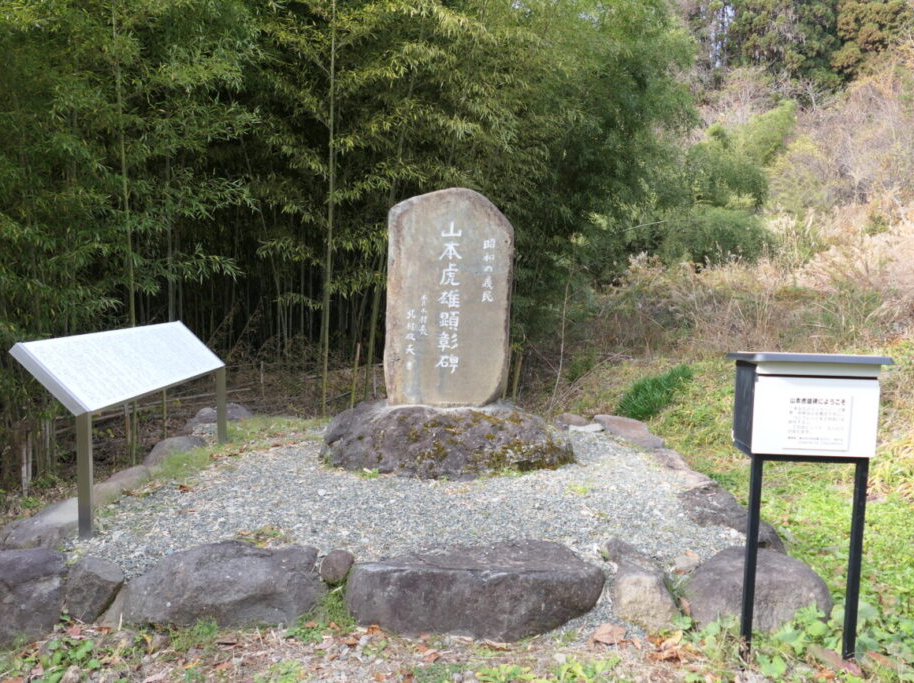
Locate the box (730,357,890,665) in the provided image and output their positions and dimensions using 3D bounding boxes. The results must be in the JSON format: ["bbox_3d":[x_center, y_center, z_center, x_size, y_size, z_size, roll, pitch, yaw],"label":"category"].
[{"bbox_3d":[1.427,0.666,2.947,0.540,1.265,0.360,1,5,4],"label":"box"}]

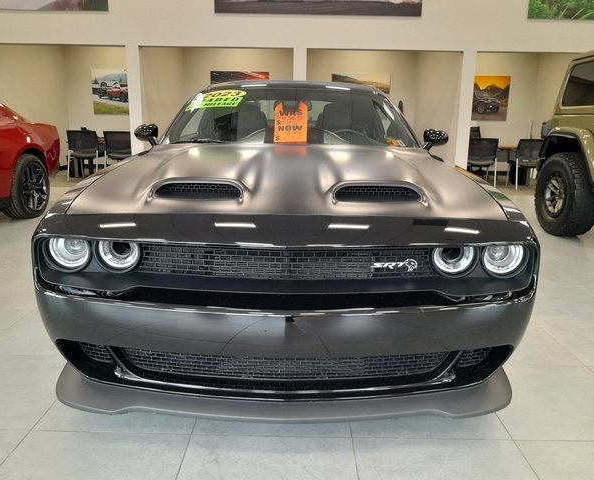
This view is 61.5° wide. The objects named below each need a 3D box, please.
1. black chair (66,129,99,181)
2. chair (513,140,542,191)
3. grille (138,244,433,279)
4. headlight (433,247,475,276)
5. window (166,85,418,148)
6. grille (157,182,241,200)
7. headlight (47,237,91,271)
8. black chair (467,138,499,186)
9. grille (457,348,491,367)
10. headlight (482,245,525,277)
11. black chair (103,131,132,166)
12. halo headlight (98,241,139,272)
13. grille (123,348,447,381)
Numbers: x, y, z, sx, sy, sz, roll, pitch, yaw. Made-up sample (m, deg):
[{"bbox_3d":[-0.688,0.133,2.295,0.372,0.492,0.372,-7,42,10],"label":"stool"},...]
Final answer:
[{"bbox_3d":[-3.861,-1.511,9.136,0.540,0.870,0.550,1,13,0],"label":"black chair"},{"bbox_3d":[3.929,-1.271,8.424,0.560,0.830,0.570,1,14,0],"label":"chair"},{"bbox_3d":[-0.039,0.062,1.760,1.040,0.120,0.125,1,14,0],"label":"grille"},{"bbox_3d":[0.567,0.064,1.798,0.150,0.137,0.085,1,14,0],"label":"headlight"},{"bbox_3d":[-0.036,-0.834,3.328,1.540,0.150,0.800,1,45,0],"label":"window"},{"bbox_3d":[-0.403,-0.199,2.044,0.345,0.075,0.080,1,13,0],"label":"grille"},{"bbox_3d":[-0.784,0.040,1.724,0.147,0.143,0.075,1,13,0],"label":"headlight"},{"bbox_3d":[3.173,-1.357,8.712,0.560,0.830,0.570,1,14,0],"label":"black chair"},{"bbox_3d":[0.679,0.451,1.915,0.125,0.080,0.050,1,14,0],"label":"grille"},{"bbox_3d":[0.761,0.065,1.827,0.150,0.137,0.085,1,14,0],"label":"headlight"},{"bbox_3d":[-3.012,-1.472,8.727,0.560,0.830,0.570,1,14,0],"label":"black chair"},{"bbox_3d":[-0.604,0.053,1.694,0.147,0.143,0.075,1,13,0],"label":"halo headlight"},{"bbox_3d":[-0.039,0.460,1.843,1.170,0.140,0.120,1,13,0],"label":"grille"}]

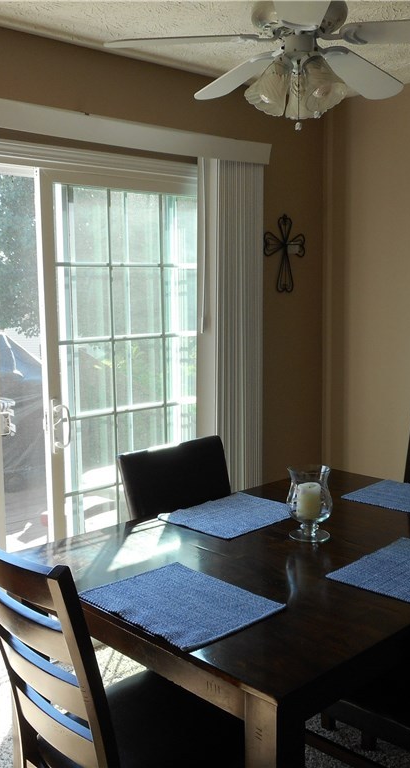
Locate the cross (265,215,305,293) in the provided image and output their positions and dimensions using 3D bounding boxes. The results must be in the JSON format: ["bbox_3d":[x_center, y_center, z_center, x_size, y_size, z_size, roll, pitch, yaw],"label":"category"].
[{"bbox_3d":[0.403,-0.655,3.716,0.300,0.386,0.025,-7,10,-41],"label":"cross"}]

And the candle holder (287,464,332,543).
[{"bbox_3d":[0.326,0.368,2.288,0.142,0.212,0.142,-1,7,0],"label":"candle holder"}]

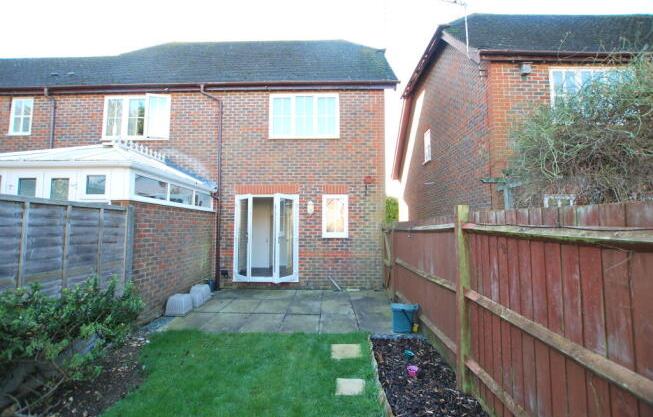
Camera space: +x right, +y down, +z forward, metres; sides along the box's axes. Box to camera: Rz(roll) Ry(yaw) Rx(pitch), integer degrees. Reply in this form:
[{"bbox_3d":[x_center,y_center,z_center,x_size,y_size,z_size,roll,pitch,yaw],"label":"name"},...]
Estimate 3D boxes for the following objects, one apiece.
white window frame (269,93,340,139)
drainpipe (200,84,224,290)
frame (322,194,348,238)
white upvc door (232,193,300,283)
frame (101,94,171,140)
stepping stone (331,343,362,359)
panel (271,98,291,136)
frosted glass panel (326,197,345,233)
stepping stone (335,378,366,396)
[{"bbox_3d":[-0.549,-2.267,6.734,1.758,1.169,0.090,0,-4,2],"label":"white window frame"},{"bbox_3d":[-2.790,-0.537,6.539,0.518,4.924,0.240,0,-4,2],"label":"drainpipe"},{"bbox_3d":[0.212,0.197,6.539,0.629,1.039,0.080,0,-4,2],"label":"frame"},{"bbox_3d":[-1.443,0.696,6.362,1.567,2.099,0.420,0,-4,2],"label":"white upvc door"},{"bbox_3d":[-4.767,-2.284,6.810,1.719,1.173,0.150,0,-4,2],"label":"frame"},{"bbox_3d":[0.256,1.840,3.473,0.393,0.040,0.381,0,-1,1],"label":"stepping stone"},{"bbox_3d":[-1.111,-2.255,6.750,0.472,0.977,0.030,0,-4,2],"label":"panel"},{"bbox_3d":[0.222,0.161,6.541,0.419,0.827,0.030,0,-4,2],"label":"frosted glass panel"},{"bbox_3d":[0.247,1.840,2.776,0.301,0.040,0.279,0,-1,1],"label":"stepping stone"}]

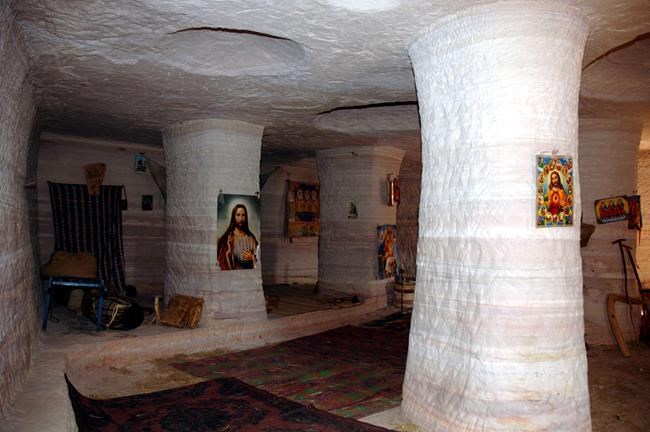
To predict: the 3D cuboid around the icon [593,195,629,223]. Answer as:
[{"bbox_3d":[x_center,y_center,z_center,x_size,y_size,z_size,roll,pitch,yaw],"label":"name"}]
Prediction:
[{"bbox_3d":[3.153,-0.071,5.350,0.335,0.265,0.020,-10,-8,44],"label":"icon"}]

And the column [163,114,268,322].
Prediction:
[{"bbox_3d":[-1.280,0.090,5.600,1.130,2.200,1.120,1,-2,-42],"label":"column"}]

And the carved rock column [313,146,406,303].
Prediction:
[{"bbox_3d":[0.530,0.135,7.350,1.220,2.190,1.180,1,-2,-42],"label":"carved rock column"}]

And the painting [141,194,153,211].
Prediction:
[{"bbox_3d":[-2.712,-0.202,7.450,0.163,0.232,0.020,1,-2,-42],"label":"painting"}]

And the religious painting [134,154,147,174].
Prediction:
[{"bbox_3d":[-2.790,-0.780,7.380,0.178,0.290,0.020,1,-2,-42],"label":"religious painting"}]

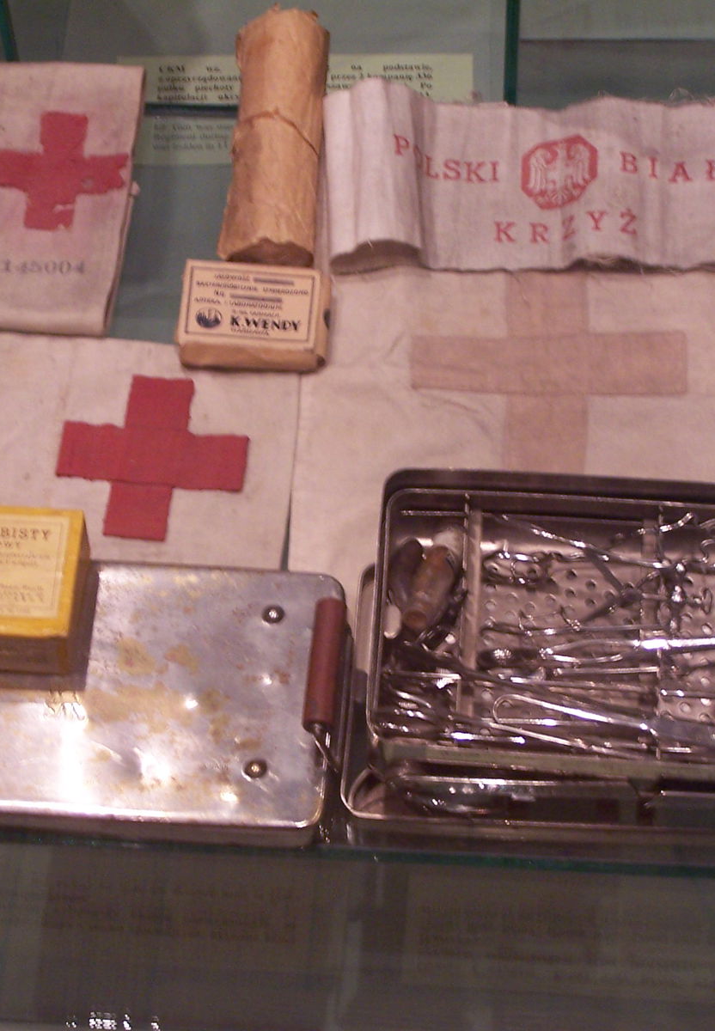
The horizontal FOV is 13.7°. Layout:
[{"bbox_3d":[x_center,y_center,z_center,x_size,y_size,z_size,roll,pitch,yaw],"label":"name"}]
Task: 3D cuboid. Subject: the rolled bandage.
[{"bbox_3d":[-0.039,-0.175,1.416,0.044,0.044,0.143,2,57,2],"label":"rolled bandage"}]

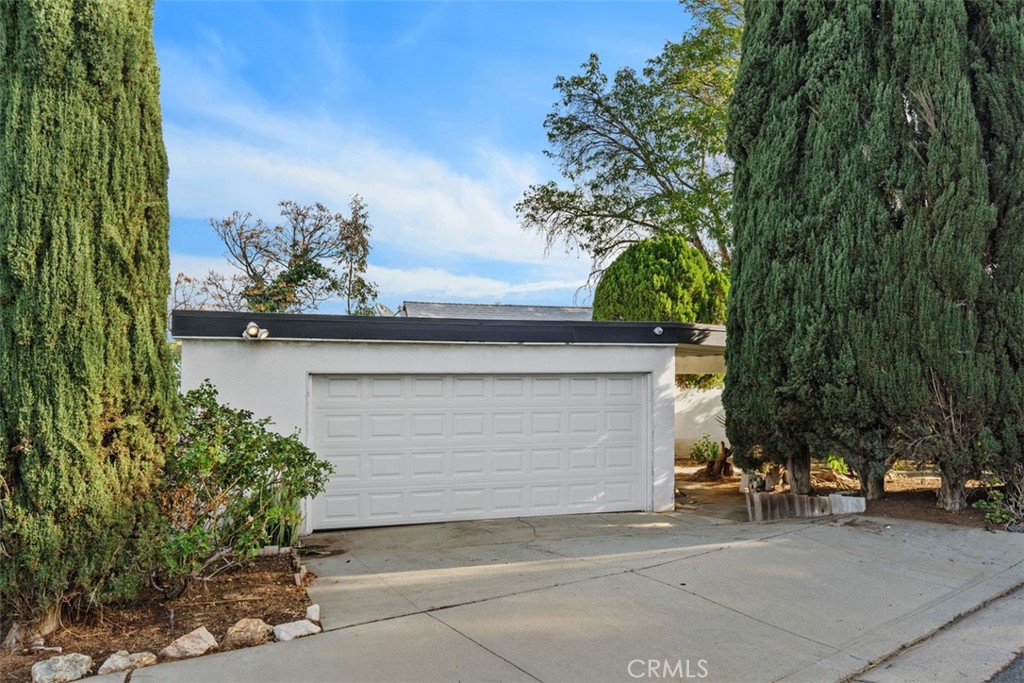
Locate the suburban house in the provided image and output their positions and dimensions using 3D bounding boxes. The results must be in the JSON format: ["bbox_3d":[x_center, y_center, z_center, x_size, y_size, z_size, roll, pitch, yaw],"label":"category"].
[{"bbox_3d":[-1.452,1.182,12.966,7.750,2.900,6.200,1,-2,-17],"label":"suburban house"}]

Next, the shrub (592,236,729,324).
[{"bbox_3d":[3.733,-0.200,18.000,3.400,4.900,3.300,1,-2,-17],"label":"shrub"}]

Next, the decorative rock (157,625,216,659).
[{"bbox_3d":[-1.533,1.427,3.360,0.250,0.140,0.170,1,-2,-30],"label":"decorative rock"}]

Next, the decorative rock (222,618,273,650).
[{"bbox_3d":[-1.309,1.450,3.520,0.230,0.130,0.180,1,-2,-30],"label":"decorative rock"}]

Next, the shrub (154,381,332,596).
[{"bbox_3d":[-1.963,1.067,5.200,1.300,1.500,1.250,1,-2,-17],"label":"shrub"}]

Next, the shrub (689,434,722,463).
[{"bbox_3d":[4.195,2.332,15.500,0.680,0.720,0.620,1,-2,-17],"label":"shrub"}]

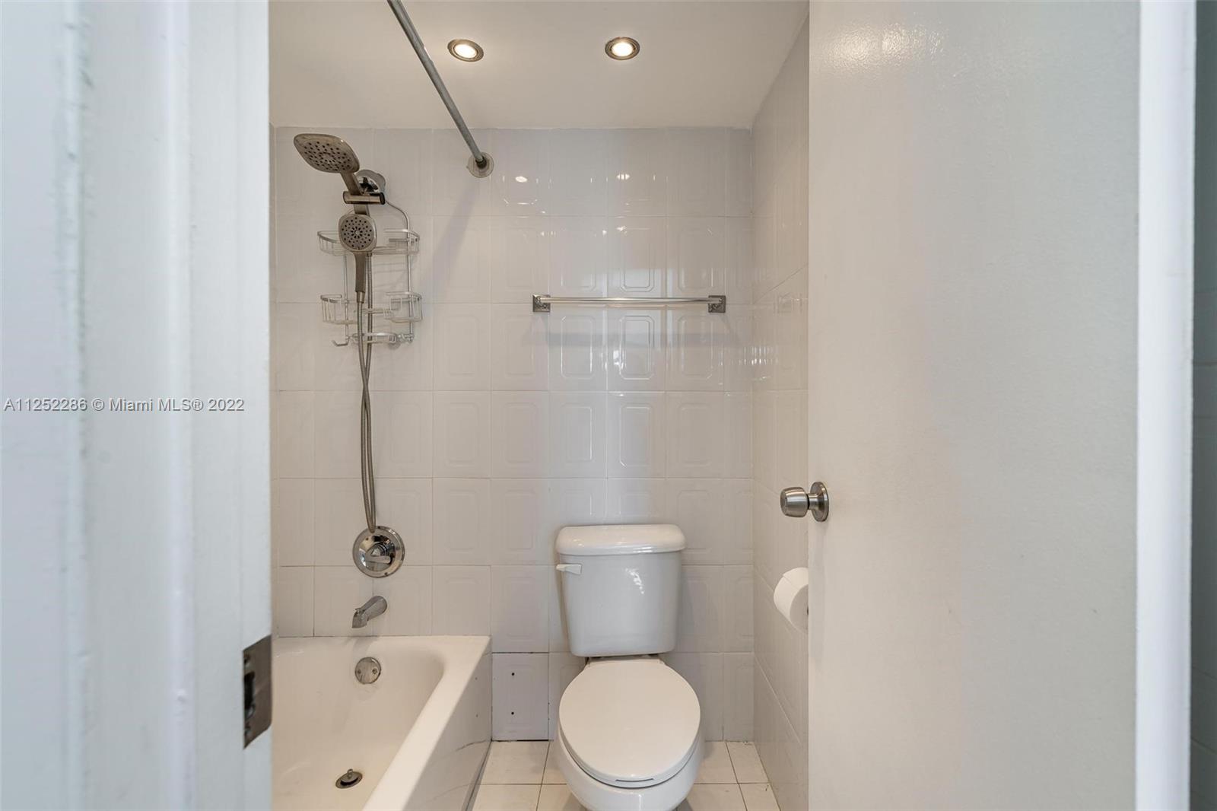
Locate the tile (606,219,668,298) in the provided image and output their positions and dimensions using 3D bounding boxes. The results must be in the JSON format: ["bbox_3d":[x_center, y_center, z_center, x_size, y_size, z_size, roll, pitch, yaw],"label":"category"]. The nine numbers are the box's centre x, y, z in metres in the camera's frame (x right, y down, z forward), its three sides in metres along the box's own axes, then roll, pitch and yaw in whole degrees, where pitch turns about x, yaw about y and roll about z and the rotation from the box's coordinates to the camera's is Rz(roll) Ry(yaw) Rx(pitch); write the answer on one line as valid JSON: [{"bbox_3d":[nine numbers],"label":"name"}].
[{"bbox_3d":[0.100,-0.501,1.875,0.200,0.300,0.010,0,0,0],"label":"tile"}]

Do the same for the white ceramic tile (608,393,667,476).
[{"bbox_3d":[0.097,0.103,1.880,0.204,0.301,0.010,0,0,0],"label":"white ceramic tile"}]

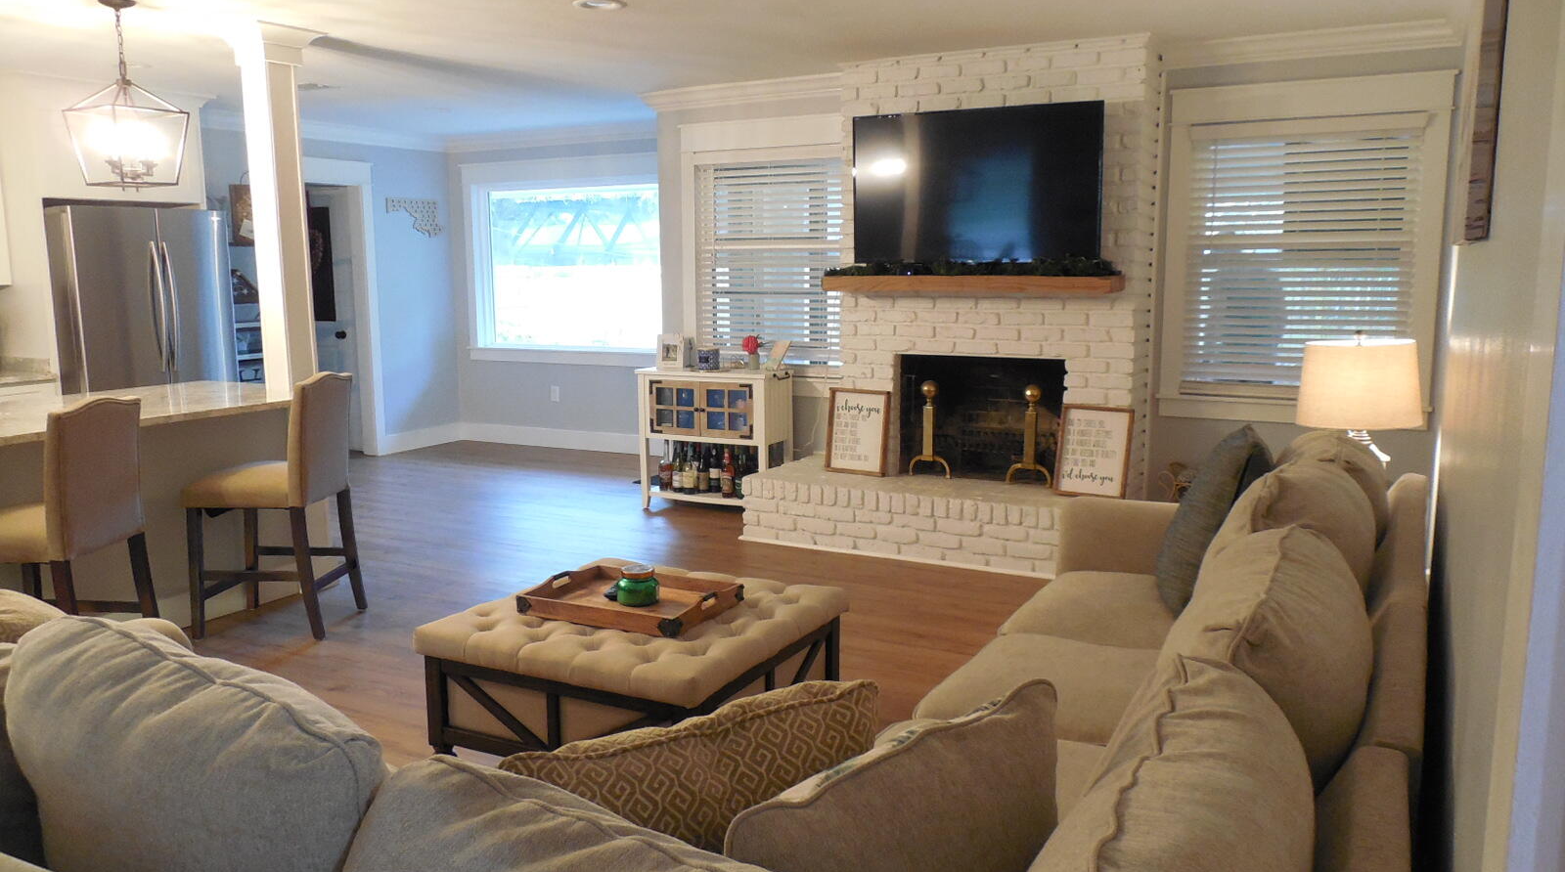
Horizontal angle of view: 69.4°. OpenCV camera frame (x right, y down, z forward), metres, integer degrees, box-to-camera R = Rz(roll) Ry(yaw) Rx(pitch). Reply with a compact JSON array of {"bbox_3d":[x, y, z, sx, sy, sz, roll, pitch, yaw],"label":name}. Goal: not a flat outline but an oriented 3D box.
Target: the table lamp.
[{"bbox_3d":[1.996,-0.041,3.935,0.380,0.640,0.380,4,10,28],"label":"table lamp"}]

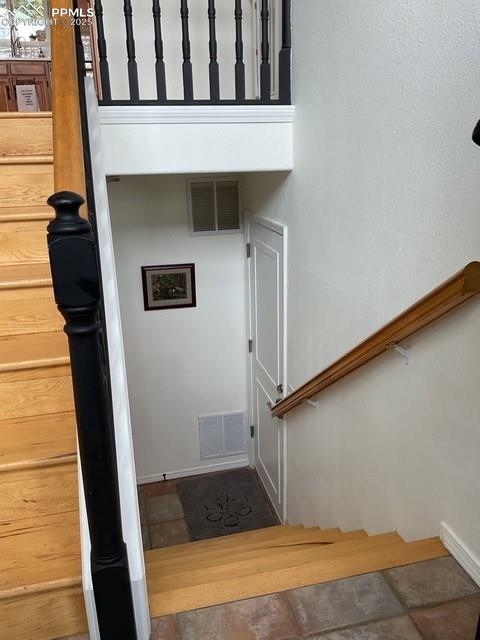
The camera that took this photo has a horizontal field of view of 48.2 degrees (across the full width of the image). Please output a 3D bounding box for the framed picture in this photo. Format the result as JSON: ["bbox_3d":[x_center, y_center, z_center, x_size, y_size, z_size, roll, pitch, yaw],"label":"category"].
[{"bbox_3d":[-0.514,-0.236,3.940,0.387,0.332,0.022,-5,18,-12],"label":"framed picture"}]

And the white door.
[{"bbox_3d":[0.212,0.361,3.761,0.045,2.011,0.842,-5,18,-12],"label":"white door"}]

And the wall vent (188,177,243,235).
[{"bbox_3d":[-0.174,-0.815,3.847,0.383,0.414,0.020,-5,18,-12],"label":"wall vent"}]

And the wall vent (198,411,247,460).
[{"bbox_3d":[-0.131,0.954,4.405,0.399,0.405,0.020,-5,18,-12],"label":"wall vent"}]

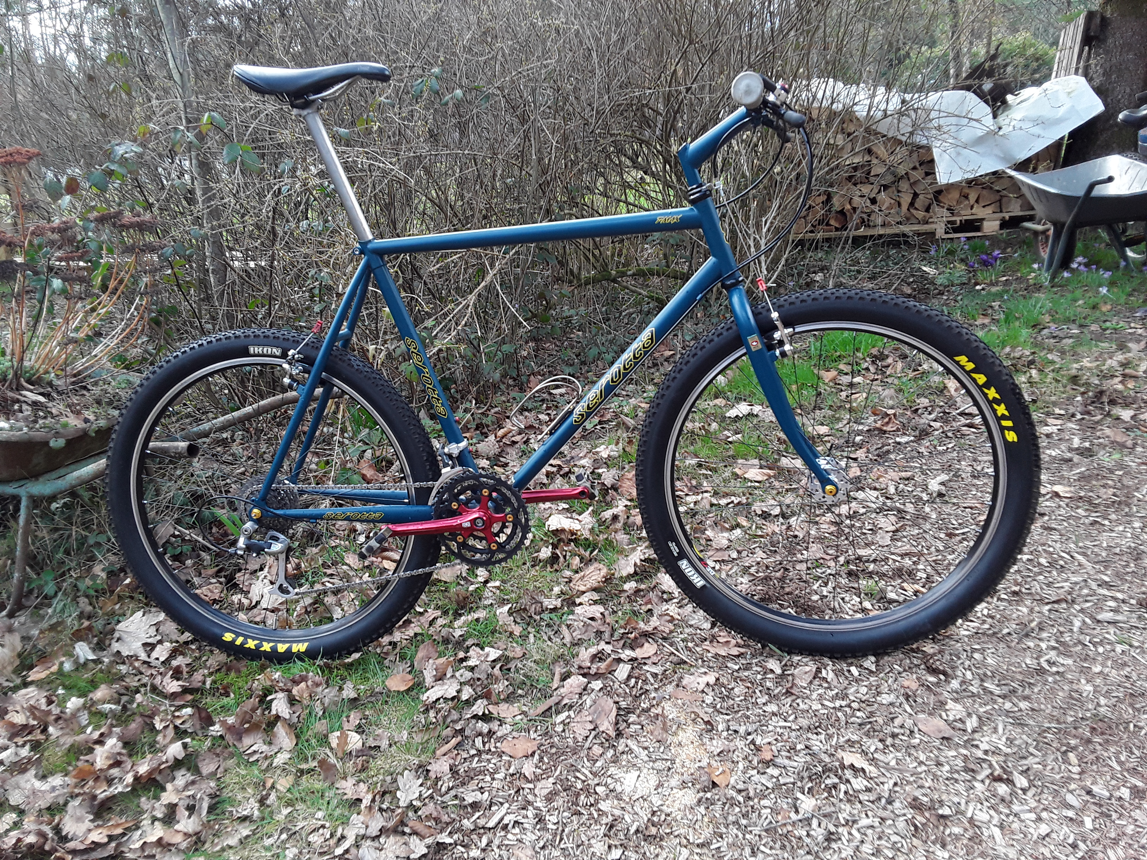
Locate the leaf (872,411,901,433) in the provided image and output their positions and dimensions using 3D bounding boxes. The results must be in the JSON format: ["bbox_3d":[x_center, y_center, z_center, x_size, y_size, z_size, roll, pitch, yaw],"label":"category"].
[{"bbox_3d":[0.924,-0.021,2.630,0.077,0.035,0.056,2,21,21],"label":"leaf"}]

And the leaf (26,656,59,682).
[{"bbox_3d":[-1.089,0.491,1.830,0.028,0.022,0.065,12,27,40],"label":"leaf"}]

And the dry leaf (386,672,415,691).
[{"bbox_3d":[-0.319,0.465,1.653,0.054,0.015,0.045,-7,13,-13],"label":"dry leaf"}]

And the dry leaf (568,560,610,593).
[{"bbox_3d":[0.036,0.322,1.967,0.089,0.022,0.060,-22,25,-37],"label":"dry leaf"}]

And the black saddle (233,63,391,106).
[{"bbox_3d":[-0.436,-0.588,1.517,0.270,0.070,0.140,1,14,8],"label":"black saddle"}]

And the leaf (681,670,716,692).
[{"bbox_3d":[0.219,0.441,1.568,0.063,0.016,0.052,-3,13,7],"label":"leaf"}]

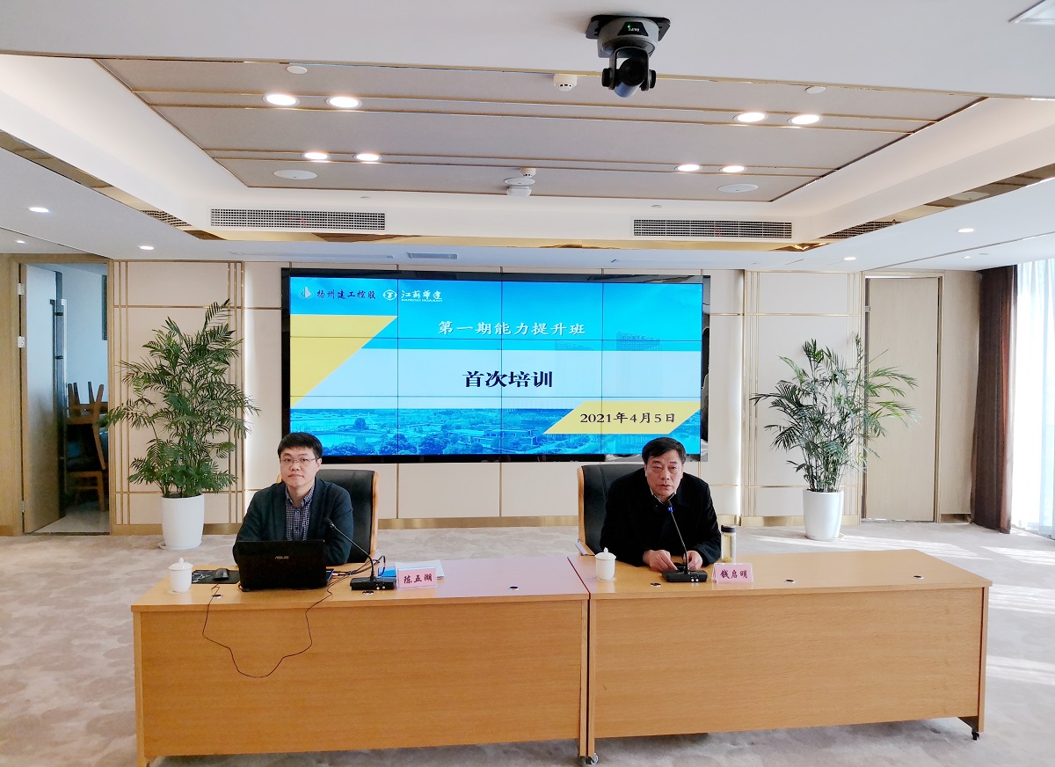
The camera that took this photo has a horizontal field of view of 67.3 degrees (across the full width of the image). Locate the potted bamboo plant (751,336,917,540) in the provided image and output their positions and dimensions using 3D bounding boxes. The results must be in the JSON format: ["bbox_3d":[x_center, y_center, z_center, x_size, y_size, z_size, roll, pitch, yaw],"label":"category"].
[{"bbox_3d":[2.967,0.522,7.521,1.638,1.905,1.138,0,2,-5],"label":"potted bamboo plant"}]

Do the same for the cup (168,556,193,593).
[{"bbox_3d":[-1.416,0.778,3.245,0.095,0.130,0.095,0,2,-6],"label":"cup"}]

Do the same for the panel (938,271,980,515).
[{"bbox_3d":[4.529,0.112,8.311,0.468,2.560,0.040,0,2,-5],"label":"panel"}]

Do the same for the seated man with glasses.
[{"bbox_3d":[-1.127,0.906,3.885,0.539,1.329,0.752,0,2,-5],"label":"seated man with glasses"}]

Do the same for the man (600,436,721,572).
[{"bbox_3d":[0.627,0.911,3.905,0.587,1.302,0.780,0,2,-6],"label":"man"}]

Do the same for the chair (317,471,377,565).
[{"bbox_3d":[-1.040,1.006,3.976,0.560,1.085,0.660,0,2,-6],"label":"chair"}]

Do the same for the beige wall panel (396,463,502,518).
[{"bbox_3d":[-0.772,1.056,7.873,1.010,0.556,0.040,0,2,-5],"label":"beige wall panel"}]

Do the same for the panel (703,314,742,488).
[{"bbox_3d":[1.990,0.182,8.104,0.415,1.769,0.040,0,2,-5],"label":"panel"}]

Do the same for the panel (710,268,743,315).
[{"bbox_3d":[2.035,-0.939,8.191,0.392,0.461,0.030,0,2,-6],"label":"panel"}]

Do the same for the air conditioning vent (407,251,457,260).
[{"bbox_3d":[-0.840,-1.141,7.051,0.419,0.050,0.375,0,2,-5],"label":"air conditioning vent"}]

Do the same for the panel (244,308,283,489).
[{"bbox_3d":[-2.537,0.160,7.676,0.397,1.752,0.040,0,2,-5],"label":"panel"}]

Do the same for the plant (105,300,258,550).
[{"bbox_3d":[-3.073,0.363,6.986,1.326,2.182,1.139,0,2,-5],"label":"plant"}]

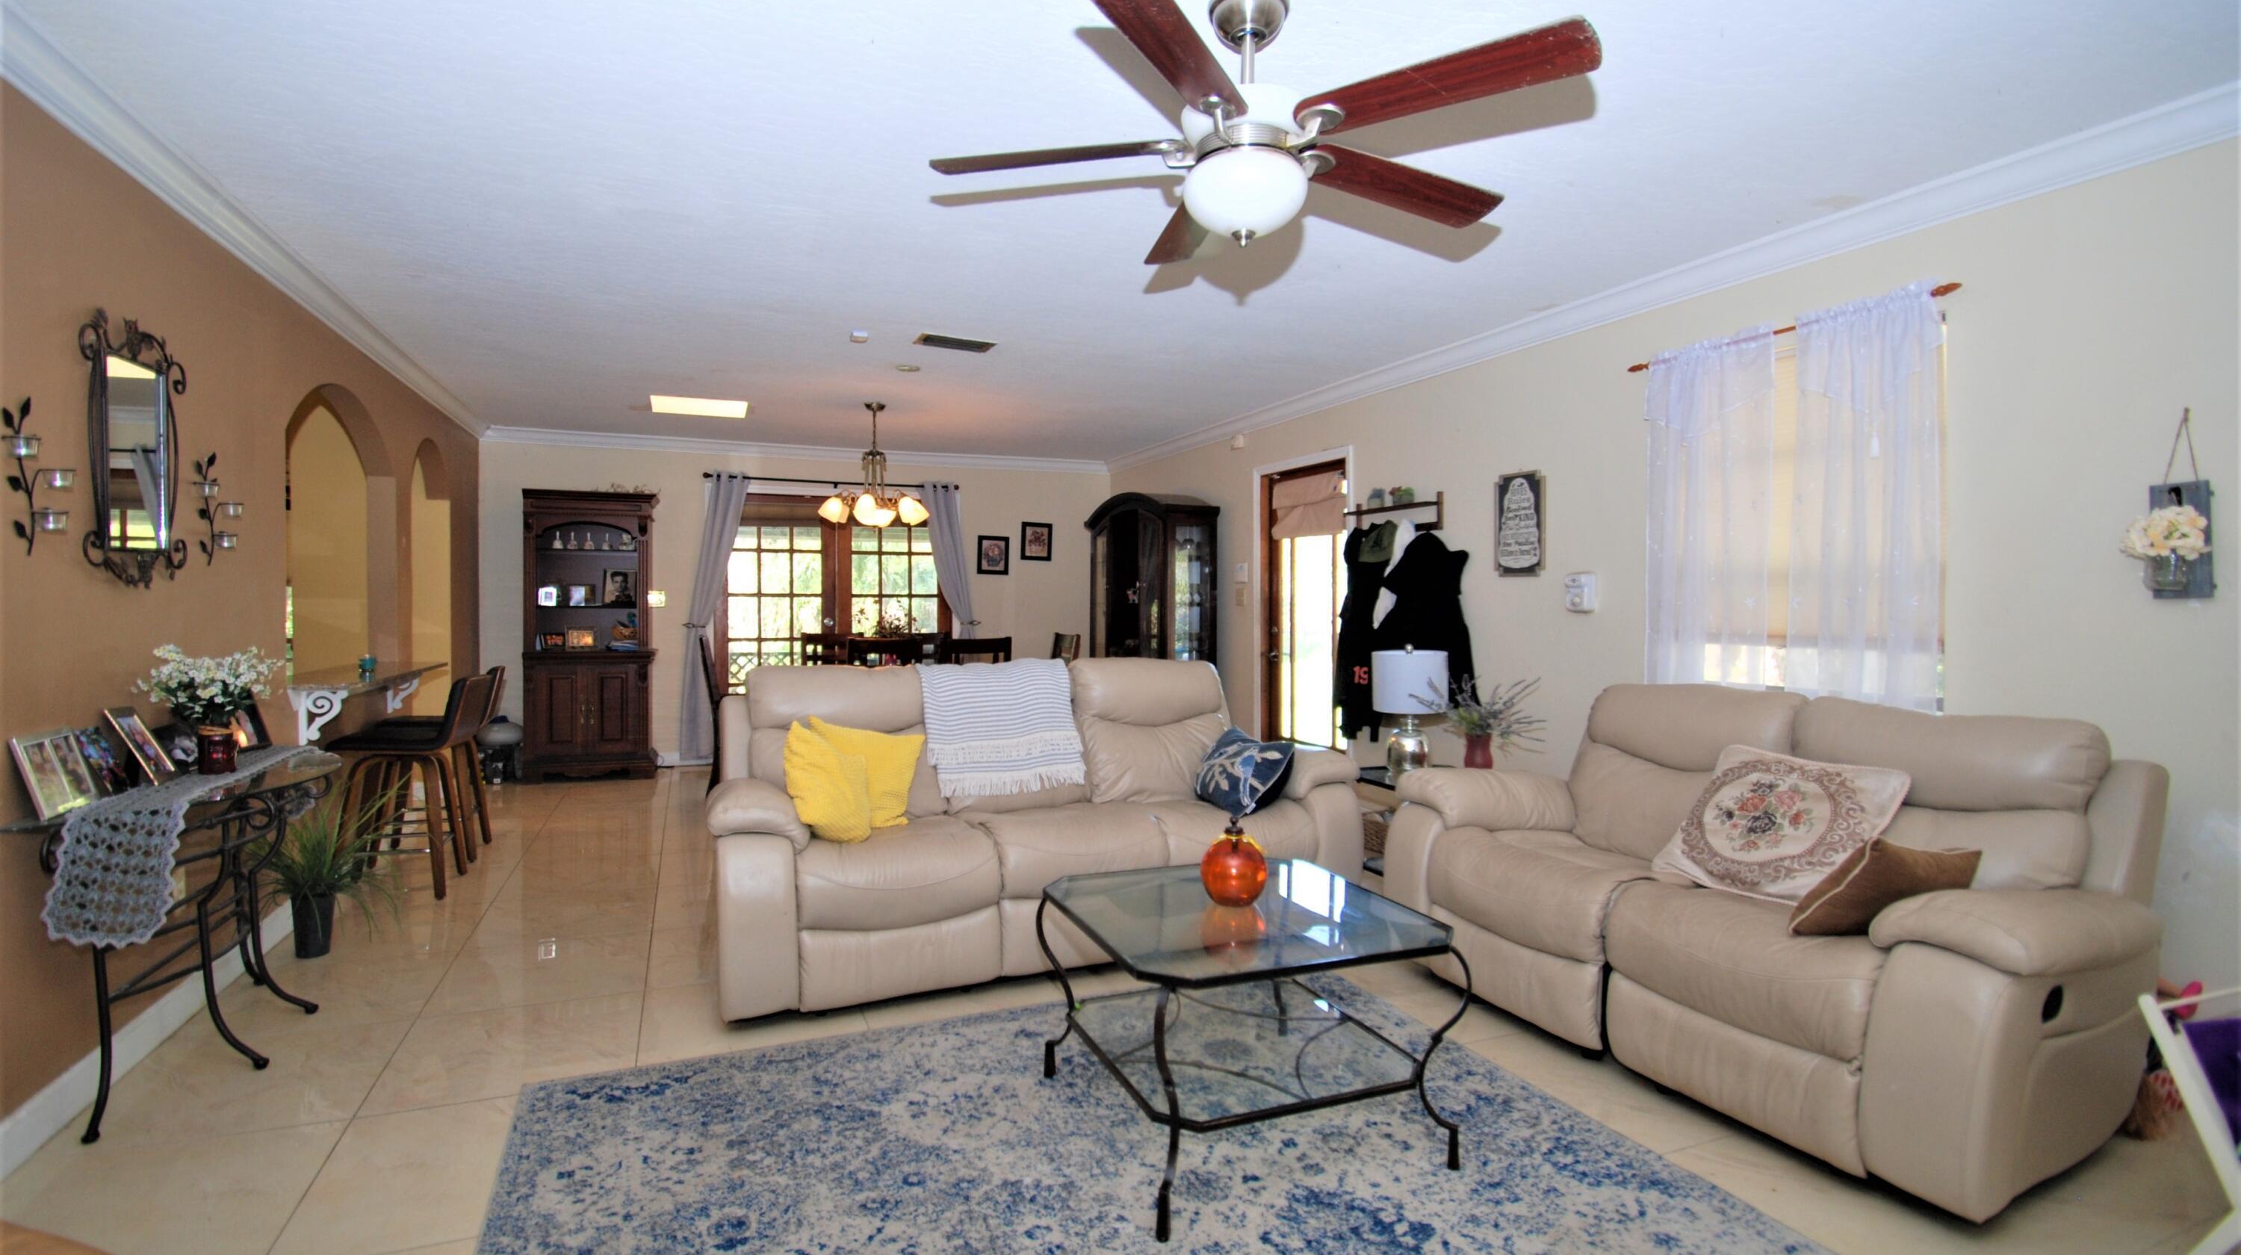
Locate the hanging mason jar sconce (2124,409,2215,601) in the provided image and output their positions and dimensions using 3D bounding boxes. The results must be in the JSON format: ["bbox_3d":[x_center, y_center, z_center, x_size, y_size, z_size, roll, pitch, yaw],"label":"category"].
[{"bbox_3d":[2.655,-0.315,2.374,0.145,0.490,0.150,-1,2,-25],"label":"hanging mason jar sconce"}]

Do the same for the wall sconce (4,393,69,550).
[{"bbox_3d":[-2.247,-0.317,1.941,0.100,0.335,0.170,0,2,-25],"label":"wall sconce"}]

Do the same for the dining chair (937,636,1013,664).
[{"bbox_3d":[-0.914,0.570,5.580,0.440,1.010,0.500,0,2,-25],"label":"dining chair"}]

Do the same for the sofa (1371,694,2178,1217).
[{"bbox_3d":[1.664,0.683,2.713,0.870,0.965,1.690,0,2,-25],"label":"sofa"}]

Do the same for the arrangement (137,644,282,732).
[{"bbox_3d":[-2.406,0.164,2.473,0.290,0.240,0.290,0,2,-25],"label":"arrangement"}]

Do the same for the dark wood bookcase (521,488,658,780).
[{"bbox_3d":[-3.611,0.064,6.411,0.800,1.947,0.400,0,2,-25],"label":"dark wood bookcase"}]

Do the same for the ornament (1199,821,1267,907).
[{"bbox_3d":[0.288,0.573,2.317,0.165,0.205,0.165,0,1,0],"label":"ornament"}]

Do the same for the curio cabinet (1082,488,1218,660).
[{"bbox_3d":[0.221,0.025,7.114,0.416,2.025,1.420,0,2,-25],"label":"curio cabinet"}]

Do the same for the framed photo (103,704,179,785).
[{"bbox_3d":[-2.583,0.311,2.464,0.025,0.220,0.180,-27,15,-28],"label":"framed photo"}]

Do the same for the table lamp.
[{"bbox_3d":[1.166,0.360,3.795,0.305,0.550,0.305,0,2,-25],"label":"table lamp"}]

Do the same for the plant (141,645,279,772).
[{"bbox_3d":[-2.407,0.217,2.474,0.290,0.345,0.290,0,2,-25],"label":"plant"}]

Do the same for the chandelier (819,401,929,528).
[{"bbox_3d":[-1.530,-0.991,5.818,0.650,0.780,0.650,0,2,-25],"label":"chandelier"}]

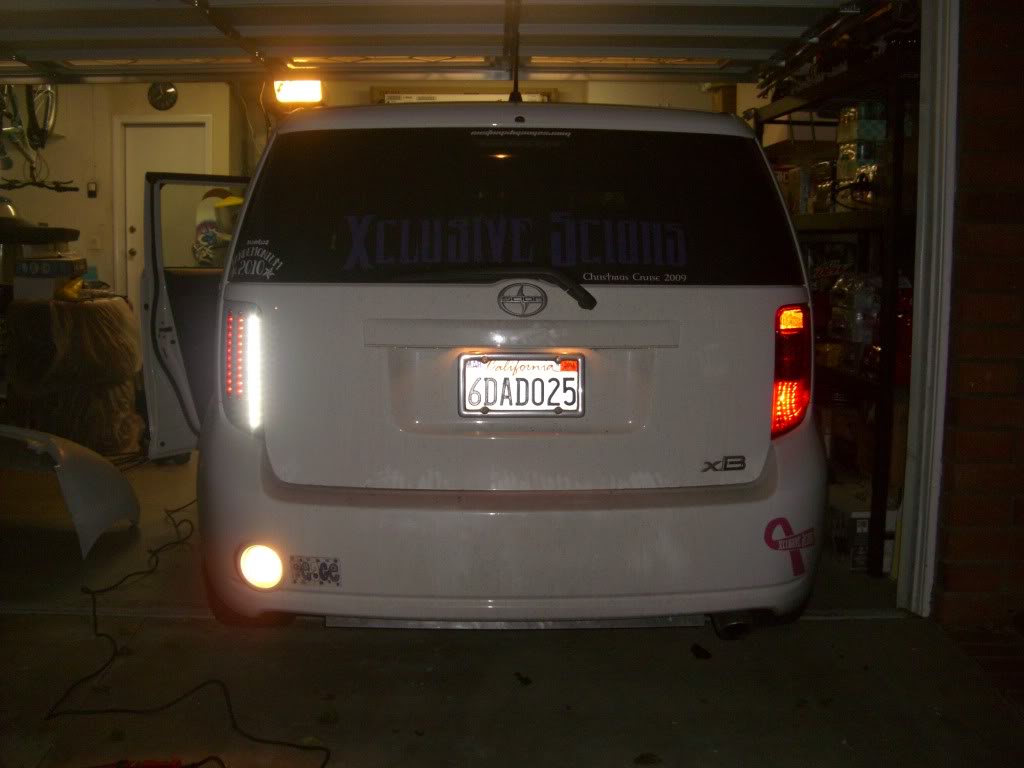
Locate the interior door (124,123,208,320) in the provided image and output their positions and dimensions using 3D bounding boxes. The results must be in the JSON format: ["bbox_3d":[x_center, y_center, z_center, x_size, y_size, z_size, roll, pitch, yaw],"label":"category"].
[{"bbox_3d":[-2.991,-1.240,9.824,0.745,2.030,0.045,1,7,1],"label":"interior door"}]

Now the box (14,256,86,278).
[{"bbox_3d":[-2.545,-0.637,6.200,0.330,0.100,0.210,2,7,8],"label":"box"}]

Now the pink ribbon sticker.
[{"bbox_3d":[0.688,0.401,2.780,0.155,0.155,0.030,-5,9,-37],"label":"pink ribbon sticker"}]

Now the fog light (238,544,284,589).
[{"bbox_3d":[-0.604,0.438,2.700,0.105,0.107,0.050,2,7,13],"label":"fog light"}]

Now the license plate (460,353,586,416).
[{"bbox_3d":[0.024,0.003,2.750,0.310,0.158,0.015,0,7,-4],"label":"license plate"}]

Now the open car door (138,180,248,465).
[{"bbox_3d":[-1.145,-0.330,5.030,0.180,1.180,1.120,5,8,32],"label":"open car door"}]

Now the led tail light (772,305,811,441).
[{"bbox_3d":[0.710,-0.034,2.850,0.100,0.335,0.090,-1,7,-12],"label":"led tail light"}]

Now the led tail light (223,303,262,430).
[{"bbox_3d":[-0.671,-0.041,2.800,0.100,0.330,0.090,1,7,4],"label":"led tail light"}]

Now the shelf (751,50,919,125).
[{"bbox_3d":[1.612,-1.253,4.832,0.600,0.110,2.000,1,7,1],"label":"shelf"}]

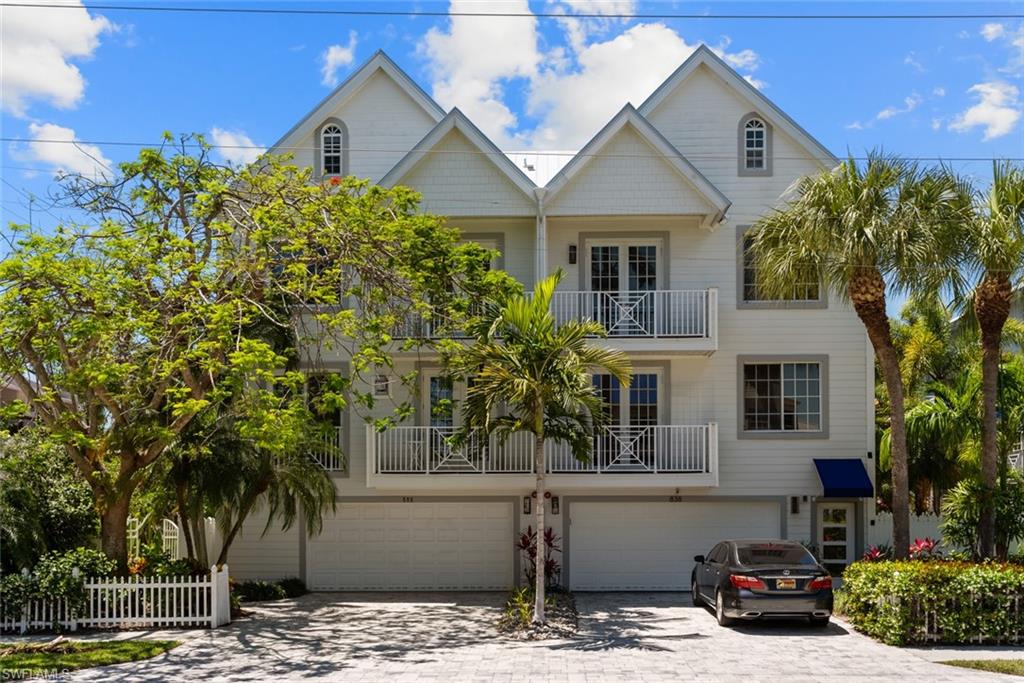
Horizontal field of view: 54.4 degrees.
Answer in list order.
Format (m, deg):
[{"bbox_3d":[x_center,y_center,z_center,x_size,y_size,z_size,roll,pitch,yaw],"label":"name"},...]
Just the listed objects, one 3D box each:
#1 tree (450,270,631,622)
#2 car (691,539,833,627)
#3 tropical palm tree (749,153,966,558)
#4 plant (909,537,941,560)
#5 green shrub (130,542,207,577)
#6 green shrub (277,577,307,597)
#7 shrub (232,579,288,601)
[{"bbox_3d":[0.504,1.803,17.600,2.950,6.000,2.800,0,-5,0],"label":"tree"},{"bbox_3d":[4.655,4.456,18.800,1.890,1.470,5.050,0,-6,2],"label":"car"},{"bbox_3d":[6.455,0.635,18.600,3.850,8.100,3.700,0,-5,0],"label":"tropical palm tree"},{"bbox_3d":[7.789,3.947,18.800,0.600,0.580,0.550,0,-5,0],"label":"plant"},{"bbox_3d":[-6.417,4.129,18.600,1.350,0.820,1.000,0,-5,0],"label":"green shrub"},{"bbox_3d":[-4.850,5.411,21.900,0.620,0.480,0.600,0,-5,0],"label":"green shrub"},{"bbox_3d":[-5.377,5.302,21.200,1.050,0.520,0.850,0,-5,0],"label":"shrub"}]

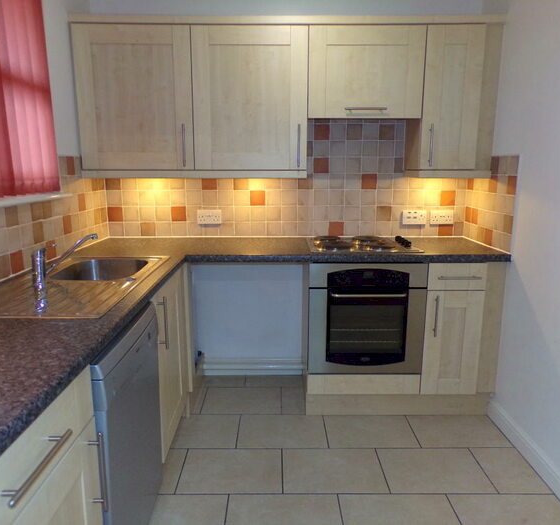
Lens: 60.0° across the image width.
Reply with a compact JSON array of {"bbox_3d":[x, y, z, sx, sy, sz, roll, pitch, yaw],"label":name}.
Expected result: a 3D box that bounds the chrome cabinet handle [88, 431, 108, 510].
[{"bbox_3d":[-0.458,0.530,1.221,0.039,0.218,0.013,0,11,0],"label":"chrome cabinet handle"}]

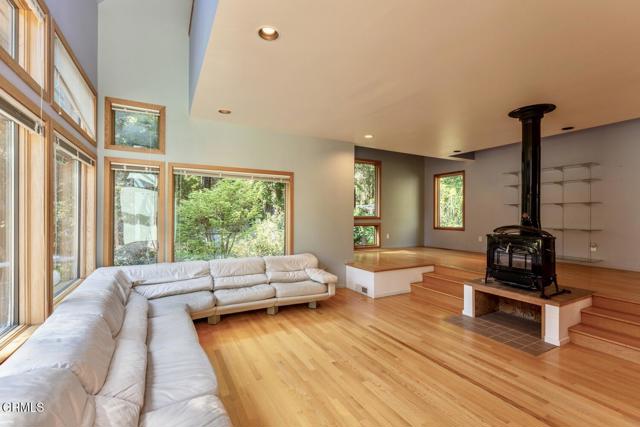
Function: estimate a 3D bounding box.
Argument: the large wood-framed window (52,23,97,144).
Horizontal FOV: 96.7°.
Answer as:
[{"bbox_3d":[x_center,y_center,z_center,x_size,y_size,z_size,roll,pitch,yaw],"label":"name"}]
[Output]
[{"bbox_3d":[-2.408,-1.132,2.804,0.100,0.642,1.609,0,0,-29],"label":"large wood-framed window"}]

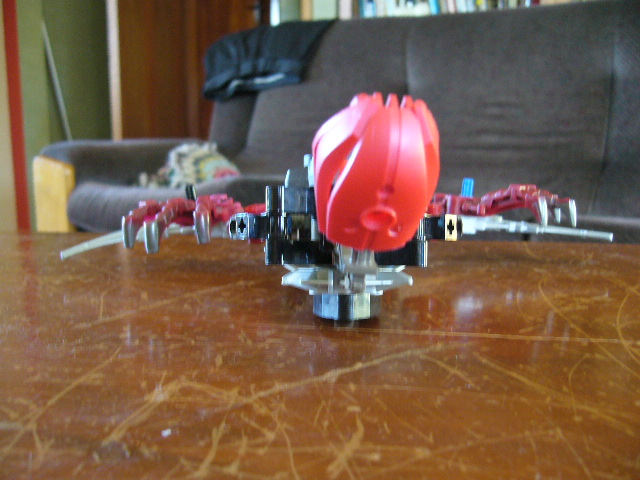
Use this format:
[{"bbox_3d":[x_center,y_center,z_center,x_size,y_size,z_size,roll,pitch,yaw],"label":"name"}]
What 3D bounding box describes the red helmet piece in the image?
[{"bbox_3d":[0.016,-0.020,0.183,0.036,0.046,0.031,5,3,-7],"label":"red helmet piece"}]

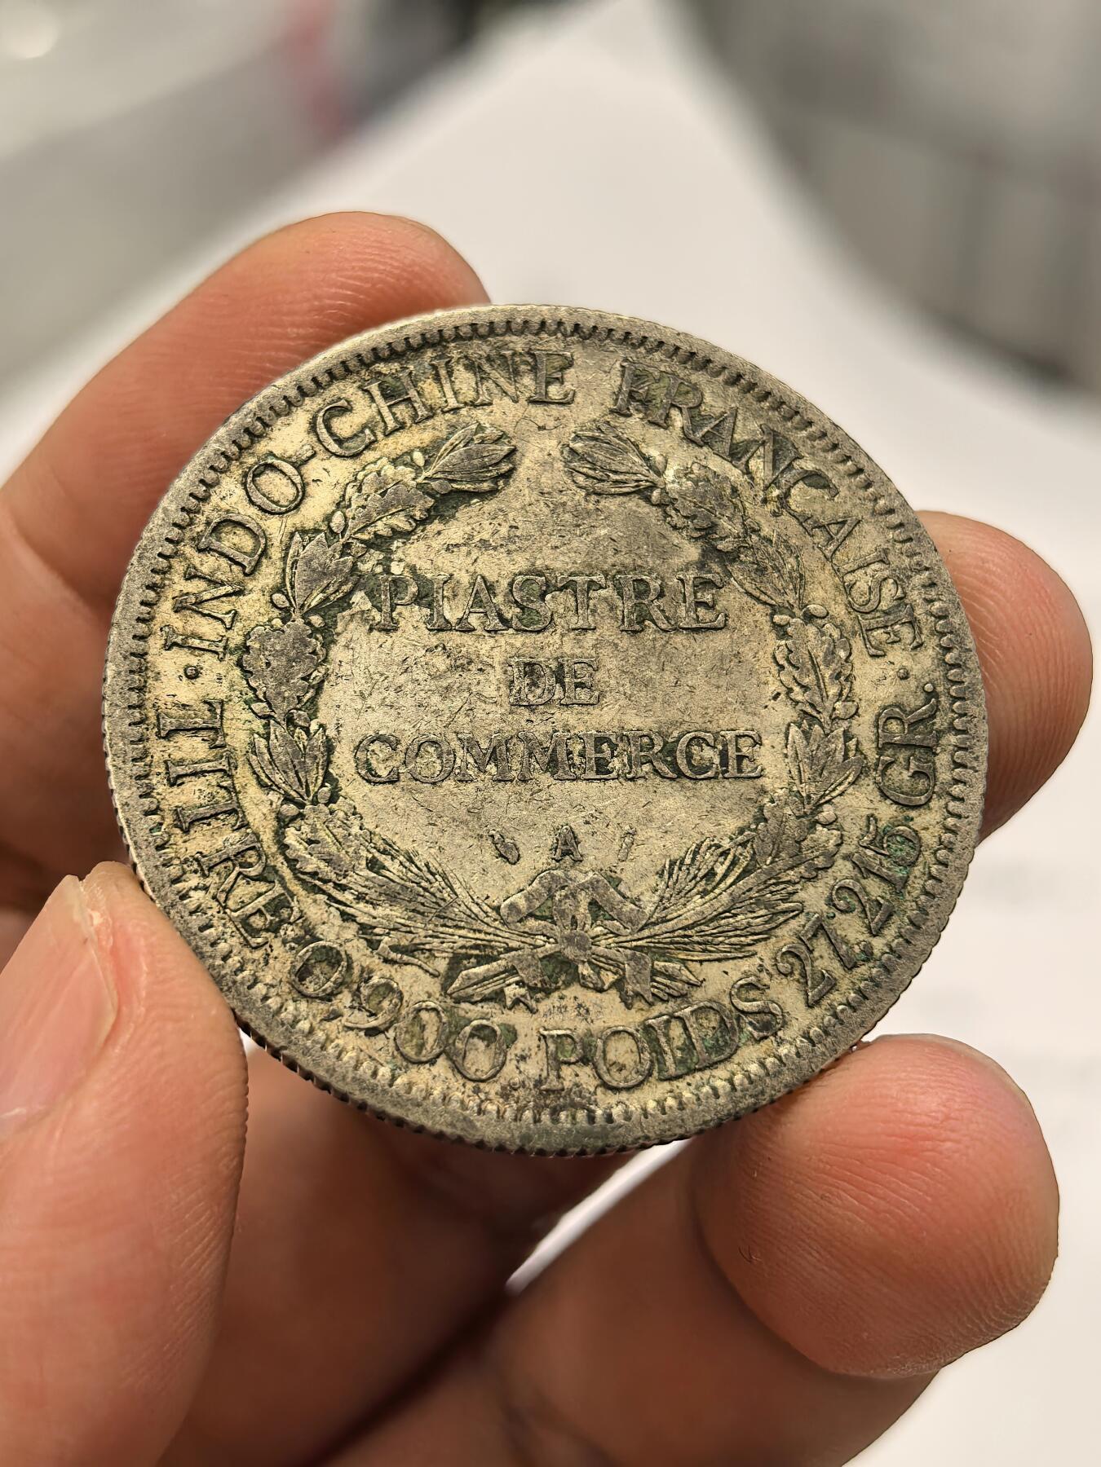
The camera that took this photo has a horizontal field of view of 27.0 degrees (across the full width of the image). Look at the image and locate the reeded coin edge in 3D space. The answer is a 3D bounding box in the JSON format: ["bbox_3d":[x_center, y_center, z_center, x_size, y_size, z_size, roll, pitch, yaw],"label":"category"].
[{"bbox_3d":[0.000,-0.001,0.102,0.039,0.003,0.039,-1,72,-8],"label":"reeded coin edge"}]

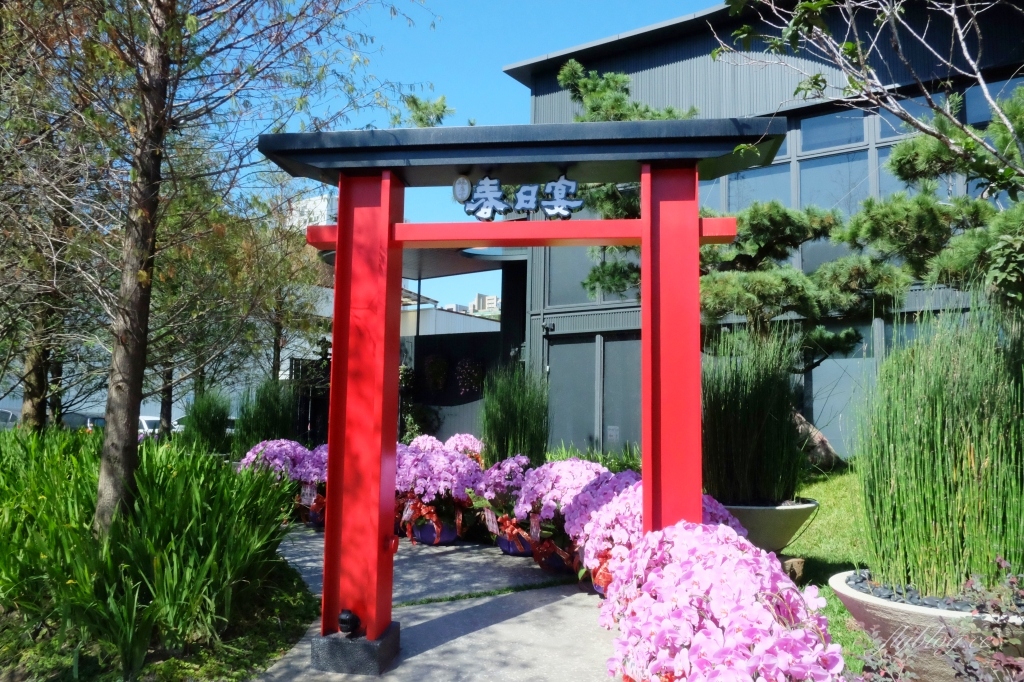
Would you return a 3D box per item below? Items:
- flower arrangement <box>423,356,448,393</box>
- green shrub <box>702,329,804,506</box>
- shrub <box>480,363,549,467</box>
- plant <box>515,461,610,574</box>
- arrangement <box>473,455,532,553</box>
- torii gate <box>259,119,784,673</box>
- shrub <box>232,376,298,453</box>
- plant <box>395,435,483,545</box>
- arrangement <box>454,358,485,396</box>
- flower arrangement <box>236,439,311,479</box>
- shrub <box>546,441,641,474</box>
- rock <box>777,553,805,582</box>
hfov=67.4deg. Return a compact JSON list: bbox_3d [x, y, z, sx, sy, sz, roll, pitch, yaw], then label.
[{"bbox_3d":[-1.900,0.807,19.064,0.640,0.900,0.350,-3,-7,34],"label":"flower arrangement"},{"bbox_3d":[2.193,0.711,7.000,0.930,1.570,0.930,1,-6,0],"label":"green shrub"},{"bbox_3d":[0.035,1.139,10.700,0.900,1.590,0.900,1,-6,0],"label":"shrub"},{"bbox_3d":[0.461,1.641,7.221,0.880,1.023,0.880,1,-6,0],"label":"plant"},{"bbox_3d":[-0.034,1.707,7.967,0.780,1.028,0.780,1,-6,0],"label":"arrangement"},{"bbox_3d":[0.012,0.325,4.490,3.040,3.070,0.510,0,-6,7],"label":"torii gate"},{"bbox_3d":[-3.917,1.355,12.200,1.000,1.450,1.000,1,-6,0],"label":"shrub"},{"bbox_3d":[-0.828,1.702,8.650,0.950,1.130,0.900,1,-6,0],"label":"plant"},{"bbox_3d":[-1.025,0.856,18.508,0.720,0.920,0.350,-3,-7,34],"label":"arrangement"},{"bbox_3d":[-3.094,1.829,10.000,0.930,1.090,0.900,2,-6,-14],"label":"flower arrangement"},{"bbox_3d":[1.343,1.942,12.500,1.600,0.540,0.600,-3,-7,34],"label":"shrub"},{"bbox_3d":[2.534,2.057,6.954,0.260,0.205,0.220,1,-6,0],"label":"rock"}]

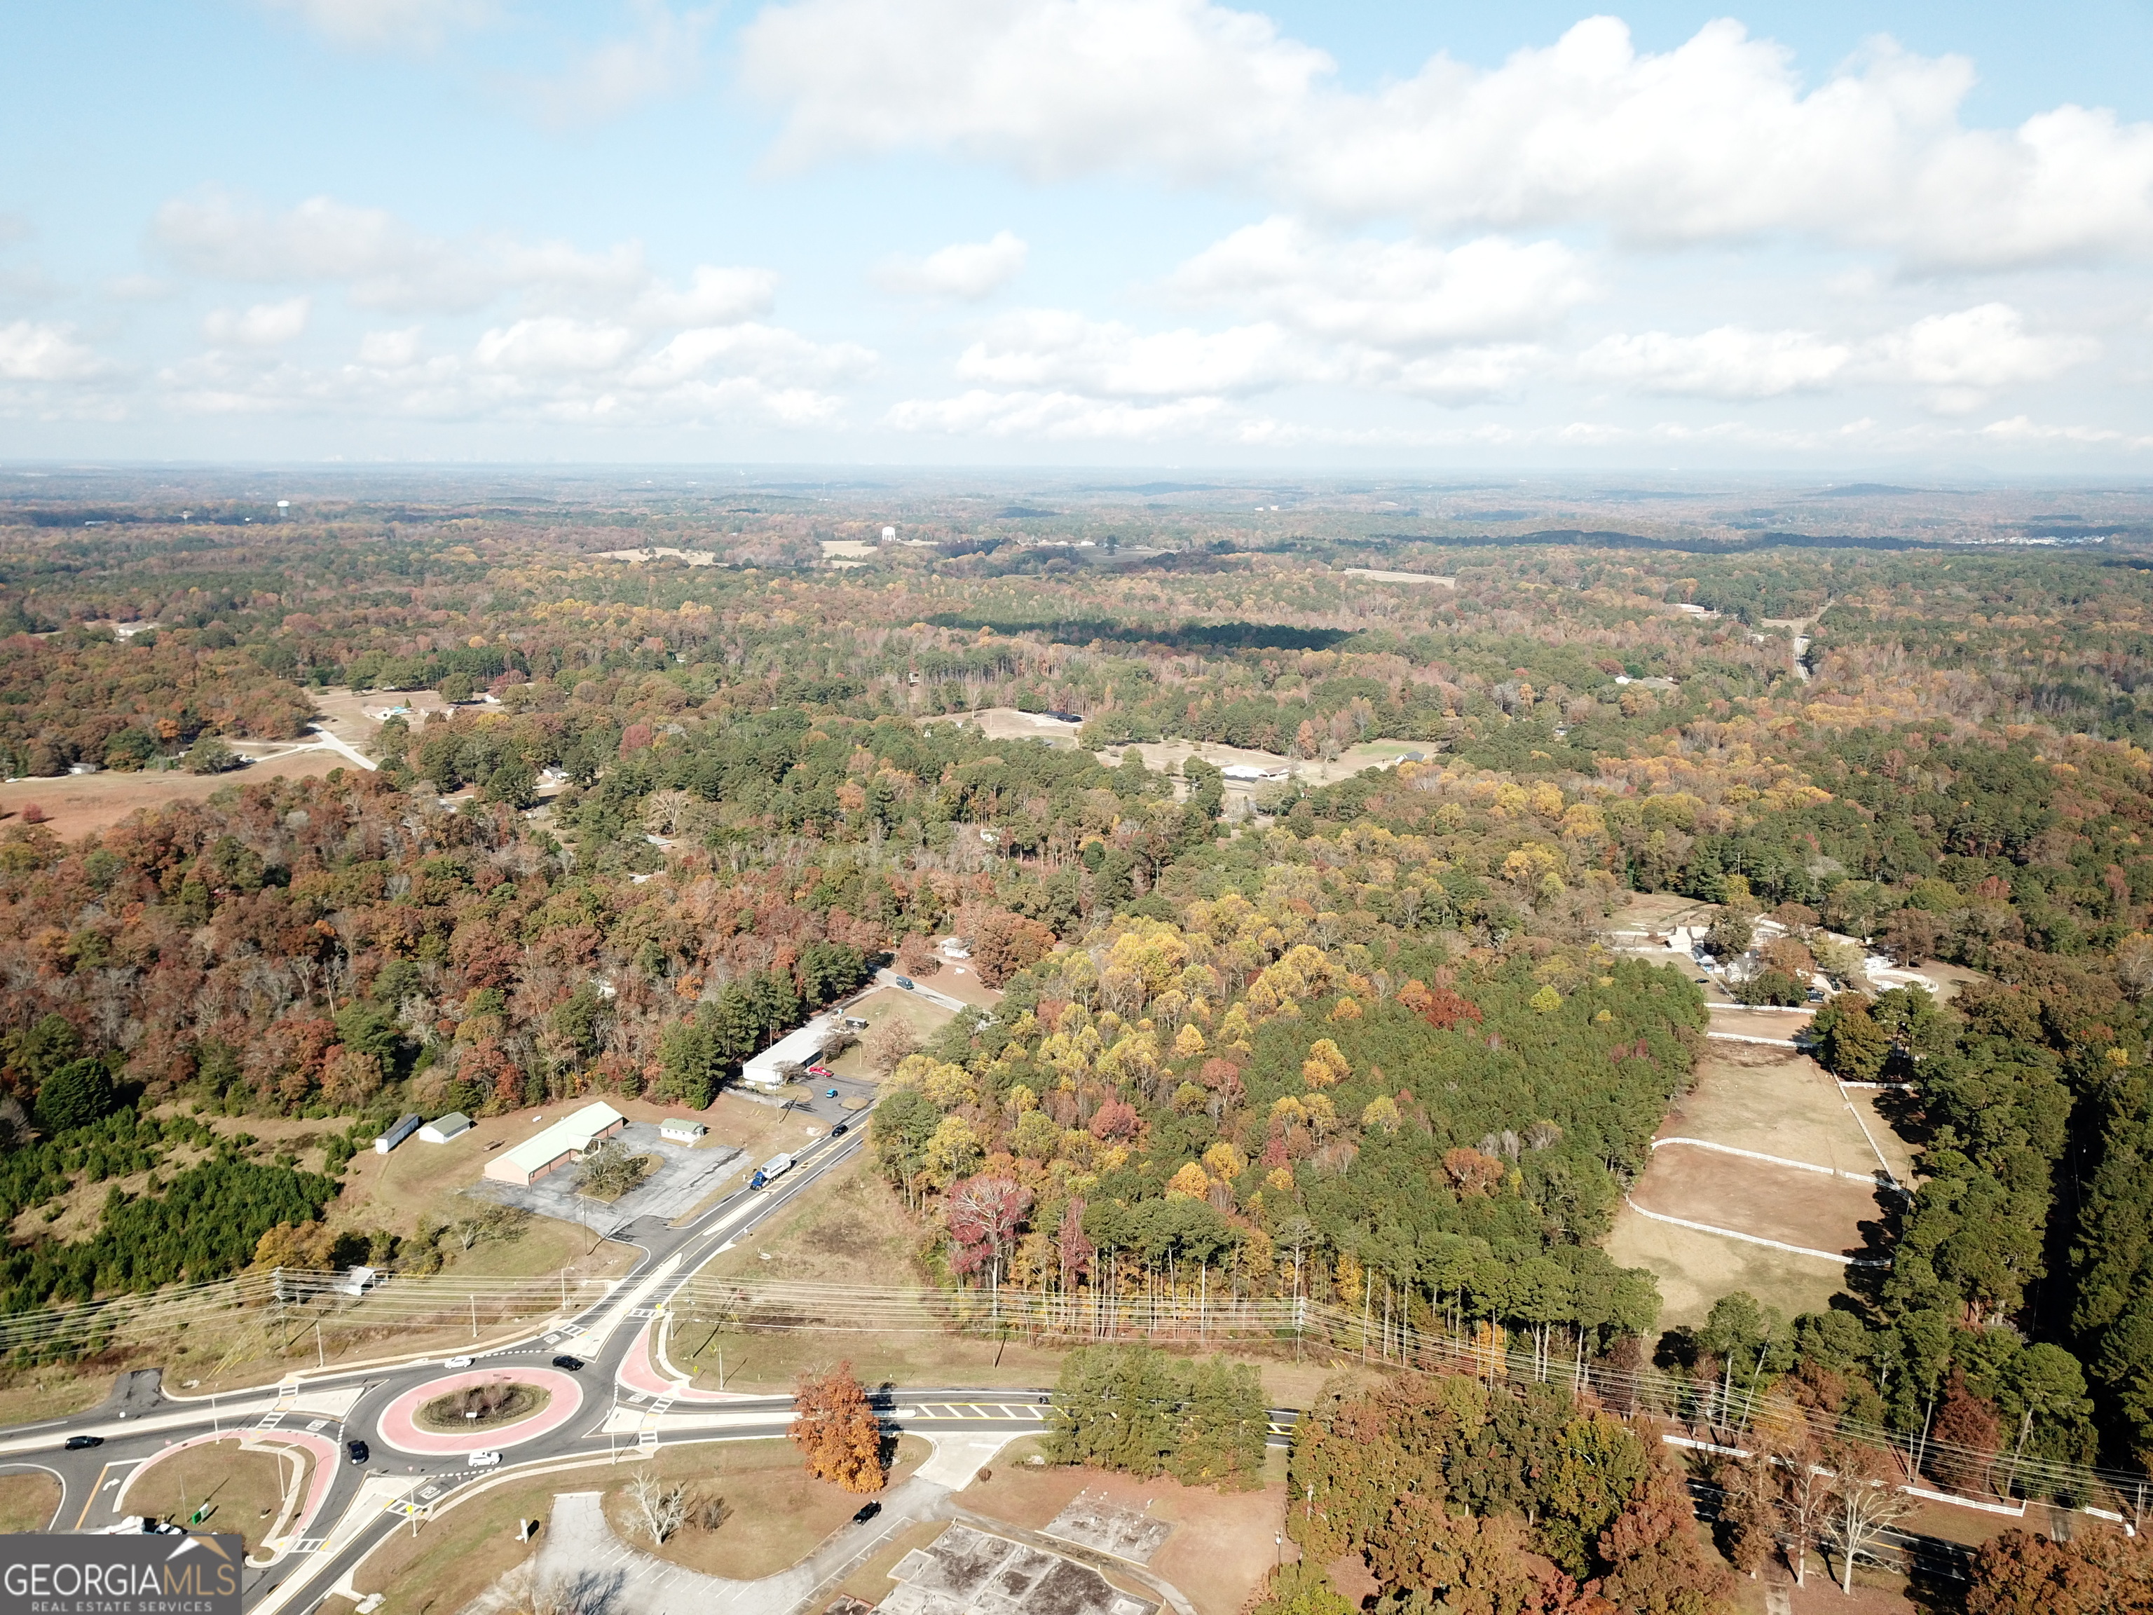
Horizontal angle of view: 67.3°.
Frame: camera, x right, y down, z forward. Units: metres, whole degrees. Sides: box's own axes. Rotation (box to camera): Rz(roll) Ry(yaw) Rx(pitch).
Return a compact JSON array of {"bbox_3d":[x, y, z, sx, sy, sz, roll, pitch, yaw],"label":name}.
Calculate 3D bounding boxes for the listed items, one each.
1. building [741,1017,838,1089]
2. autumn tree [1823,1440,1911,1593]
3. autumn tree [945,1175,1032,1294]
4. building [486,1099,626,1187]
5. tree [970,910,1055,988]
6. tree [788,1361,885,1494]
[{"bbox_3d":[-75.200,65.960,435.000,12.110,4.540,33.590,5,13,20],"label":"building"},{"bbox_3d":[111.270,101.760,228.860,13.200,21.800,12.500,0,12,0],"label":"autumn tree"},{"bbox_3d":[-16.120,82.740,302.950,16.300,27.300,15.500,0,12,0],"label":"autumn tree"},{"bbox_3d":[-119.700,77.740,376.660,15.140,5.680,35.030,5,13,20],"label":"building"},{"bbox_3d":[-19.230,44.700,493.340,25.000,22.000,23.000,0,12,0],"label":"tree"},{"bbox_3d":[-36.880,97.100,254.940,14.600,19.200,14.000,0,12,0],"label":"tree"}]

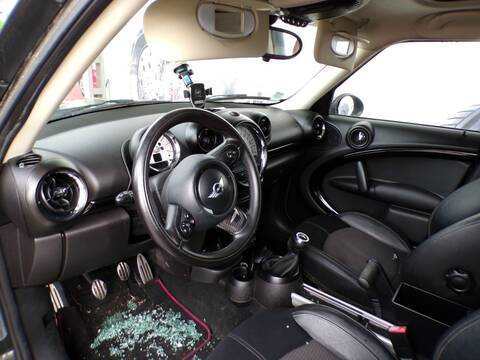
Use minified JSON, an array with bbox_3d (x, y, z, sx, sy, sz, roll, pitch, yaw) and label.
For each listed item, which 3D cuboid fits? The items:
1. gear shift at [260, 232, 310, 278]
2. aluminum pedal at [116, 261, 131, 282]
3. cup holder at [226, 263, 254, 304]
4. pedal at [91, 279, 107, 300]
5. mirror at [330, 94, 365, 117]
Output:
[{"bbox_3d":[0.168,0.249,1.175,0.160,0.168,0.120,17,26,40],"label":"gear shift"},{"bbox_3d":[-0.466,0.366,1.330,0.053,0.078,0.020,-20,0,-44],"label":"aluminum pedal"},{"bbox_3d":[0.005,0.398,1.275,0.090,0.100,0.090,17,26,40],"label":"cup holder"},{"bbox_3d":[-0.527,0.412,1.250,0.054,0.077,0.020,-20,0,-44],"label":"pedal"},{"bbox_3d":[0.587,-0.397,1.830,0.200,0.152,0.105,-13,23,-33],"label":"mirror"}]

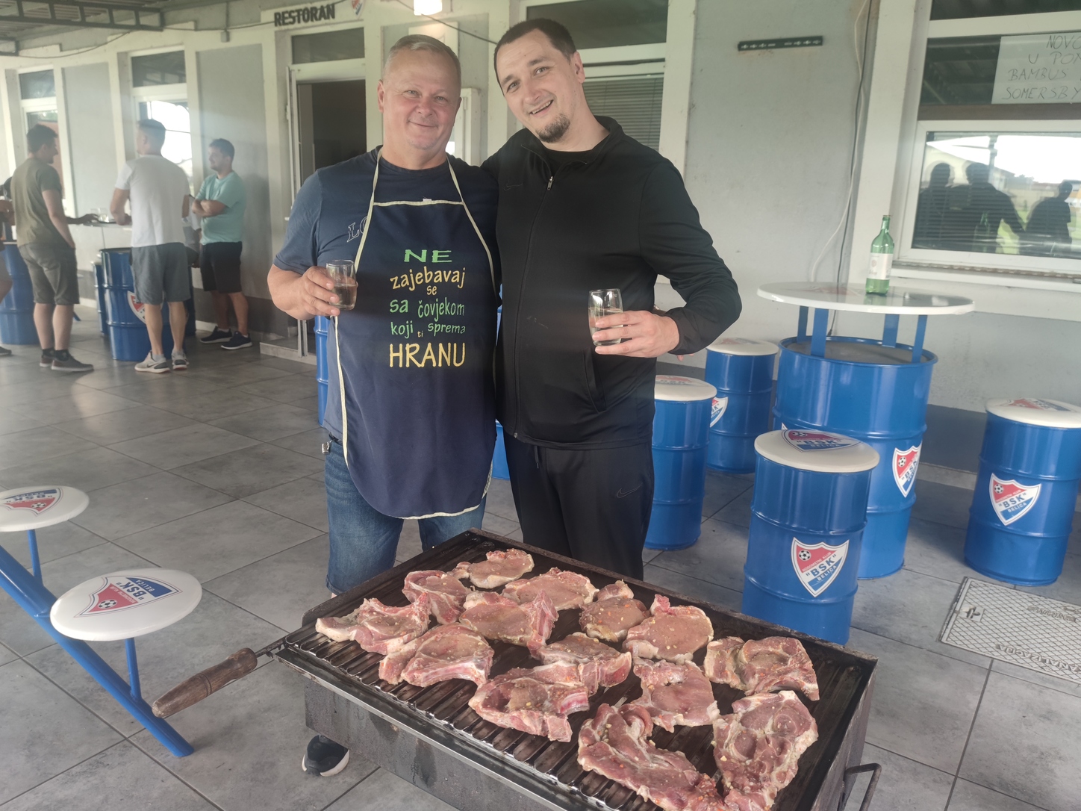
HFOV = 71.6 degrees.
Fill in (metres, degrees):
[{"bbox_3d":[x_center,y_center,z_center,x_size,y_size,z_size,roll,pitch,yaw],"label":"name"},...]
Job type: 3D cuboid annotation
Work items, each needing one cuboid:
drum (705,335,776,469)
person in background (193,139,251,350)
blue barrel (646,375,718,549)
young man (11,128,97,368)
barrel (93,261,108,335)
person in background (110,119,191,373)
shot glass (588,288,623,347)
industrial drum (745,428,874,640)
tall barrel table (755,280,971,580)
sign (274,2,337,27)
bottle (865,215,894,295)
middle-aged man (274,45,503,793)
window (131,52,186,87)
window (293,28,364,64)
[{"bbox_3d":[1.091,-0.005,4.184,0.380,0.675,0.380,2,15,0],"label":"drum"},{"bbox_3d":[-2.850,-1.444,6.817,0.520,1.800,0.420,14,19,37],"label":"person in background"},{"bbox_3d":[0.535,0.237,3.252,0.390,0.680,0.390,12,17,32],"label":"blue barrel"},{"bbox_3d":[-3.729,-1.200,5.803,0.500,1.800,0.550,11,18,31],"label":"young man"},{"bbox_3d":[-4.160,-1.055,7.390,0.390,0.670,0.390,12,17,32],"label":"barrel"},{"bbox_3d":[-2.958,-1.220,5.863,0.460,1.860,0.560,16,21,42],"label":"person in background"},{"bbox_3d":[0.122,-0.164,1.400,0.063,0.100,0.063,-4,15,0],"label":"shot glass"},{"bbox_3d":[0.868,0.451,2.476,0.380,0.675,0.380,2,15,0],"label":"industrial drum"},{"bbox_3d":[1.248,0.090,3.074,0.810,1.085,0.810,2,15,0],"label":"tall barrel table"},{"bbox_3d":[-1.931,-3.170,6.081,0.750,0.115,0.030,12,17,32],"label":"sign"},{"bbox_3d":[1.382,-0.612,3.050,0.090,0.310,0.090,12,17,32],"label":"bottle"},{"bbox_3d":[-0.302,0.064,1.771,0.630,1.710,0.470,0,15,-7],"label":"middle-aged man"},{"bbox_3d":[-3.798,-3.366,7.508,1.040,0.300,0.060,12,17,32],"label":"window"},{"bbox_3d":[-1.737,-2.967,6.187,0.940,0.240,0.060,12,17,32],"label":"window"}]

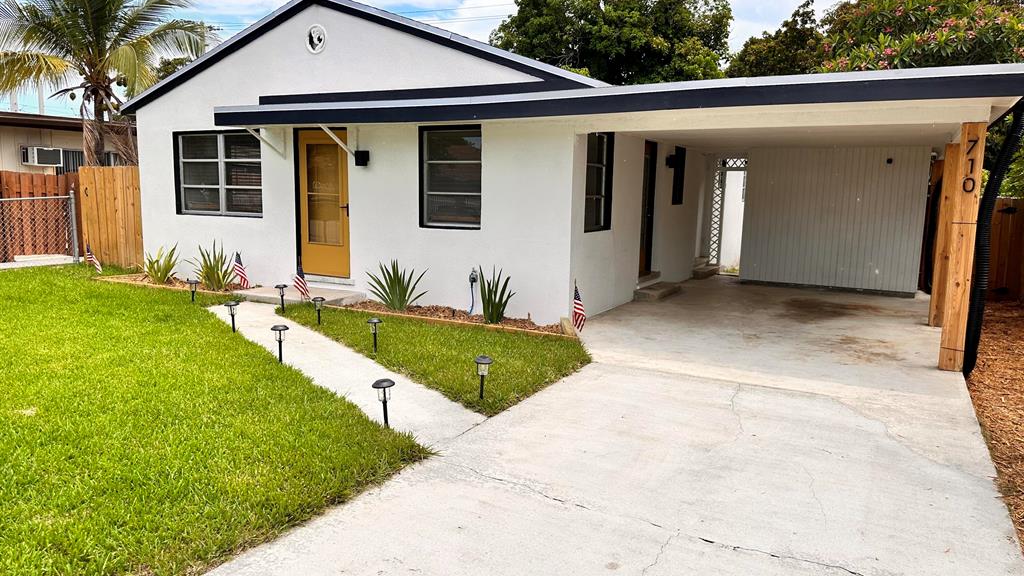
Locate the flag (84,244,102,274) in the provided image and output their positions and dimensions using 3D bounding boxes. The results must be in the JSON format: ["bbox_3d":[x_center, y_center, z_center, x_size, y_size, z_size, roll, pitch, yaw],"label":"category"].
[{"bbox_3d":[-7.241,-0.494,12.300,0.270,0.530,0.120,-1,8,-18],"label":"flag"}]

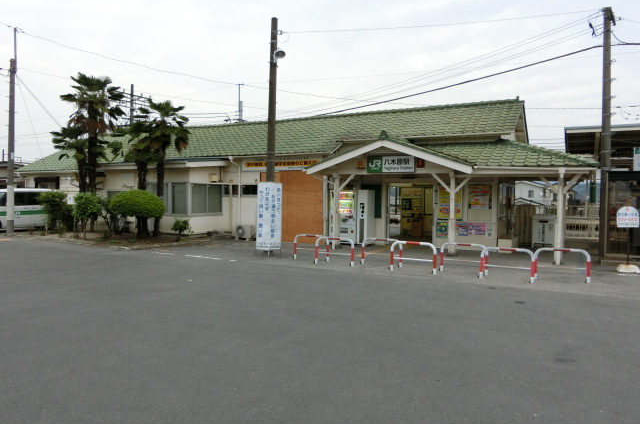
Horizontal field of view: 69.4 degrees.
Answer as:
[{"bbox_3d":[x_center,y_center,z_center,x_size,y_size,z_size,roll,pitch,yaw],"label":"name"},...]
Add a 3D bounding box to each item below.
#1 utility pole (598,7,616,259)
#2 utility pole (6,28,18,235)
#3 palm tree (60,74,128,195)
[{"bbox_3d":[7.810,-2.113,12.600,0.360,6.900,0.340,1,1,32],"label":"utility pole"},{"bbox_3d":[-13.452,-3.518,20.200,0.370,8.950,0.360,0,1,-34],"label":"utility pole"},{"bbox_3d":[-10.193,-2.678,20.800,2.750,7.000,2.500,0,1,-26],"label":"palm tree"}]

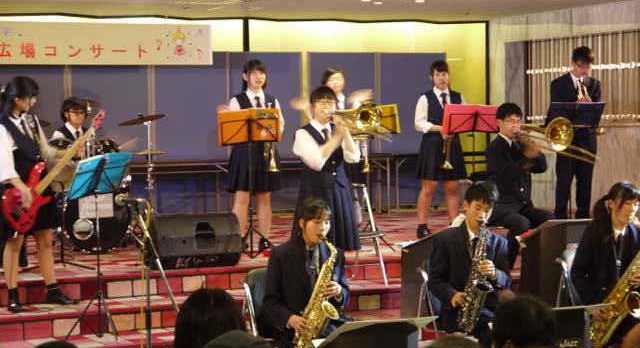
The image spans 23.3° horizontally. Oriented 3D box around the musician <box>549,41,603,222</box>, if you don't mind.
[{"bbox_3d":[2.216,-0.253,13.408,0.460,1.690,0.360,-1,2,-14],"label":"musician"}]

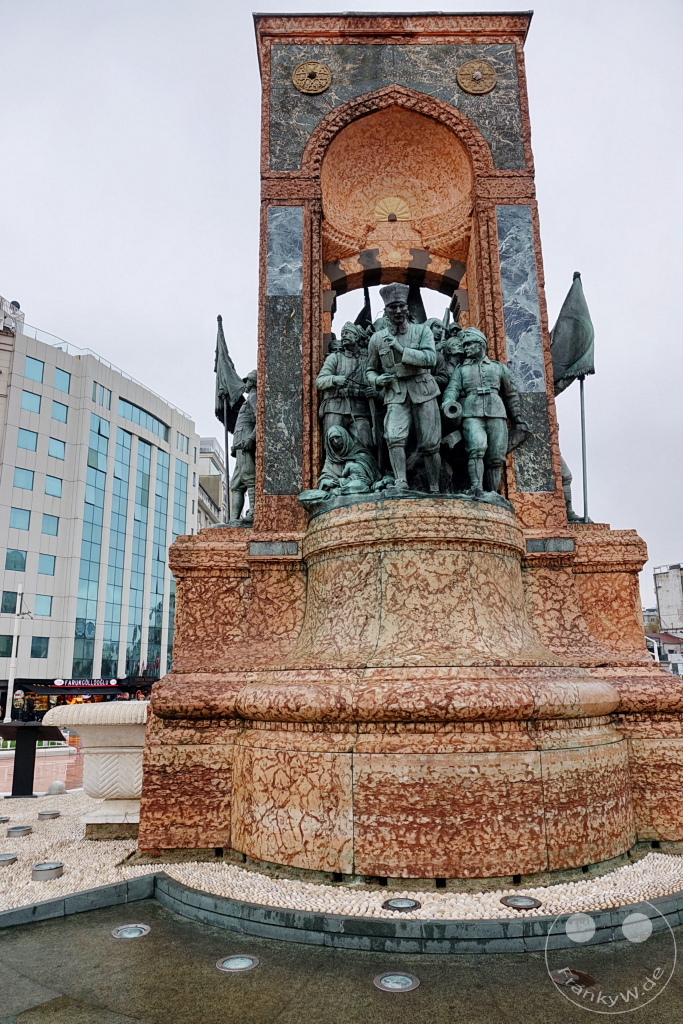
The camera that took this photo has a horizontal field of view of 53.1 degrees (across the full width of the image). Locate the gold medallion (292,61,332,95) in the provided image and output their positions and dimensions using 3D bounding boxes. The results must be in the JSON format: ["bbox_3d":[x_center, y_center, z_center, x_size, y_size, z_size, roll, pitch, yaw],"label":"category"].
[{"bbox_3d":[-0.403,-5.959,9.359,0.545,0.545,0.090,-1,-13,0],"label":"gold medallion"}]

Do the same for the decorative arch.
[{"bbox_3d":[0.734,-5.113,9.323,2.570,1.500,0.380,-1,-13,0],"label":"decorative arch"}]

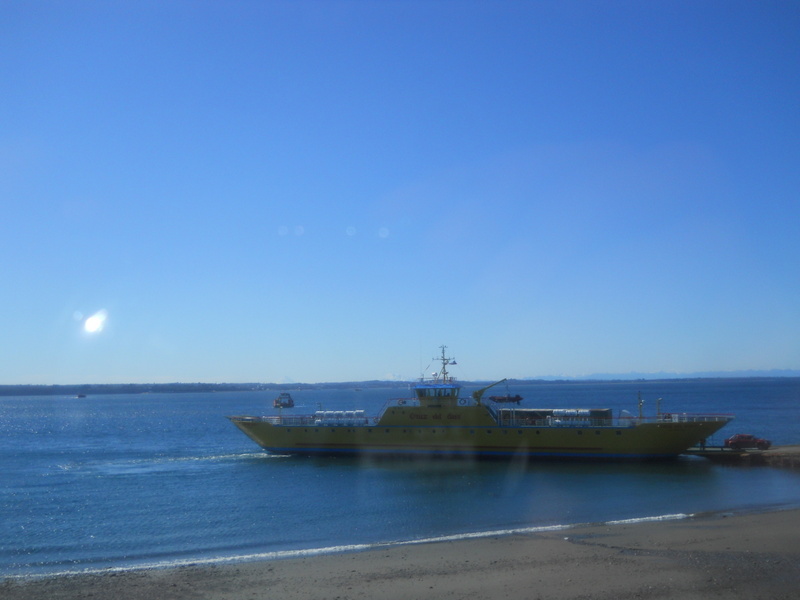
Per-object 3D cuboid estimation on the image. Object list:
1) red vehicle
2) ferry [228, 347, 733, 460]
[{"bbox_3d":[39.937,16.309,98.393,4.870,1.750,1.800,-4,-6,25],"label":"red vehicle"},{"bbox_3d":[8.012,13.348,113.690,68.100,14.410,14.000,-4,-6,25],"label":"ferry"}]

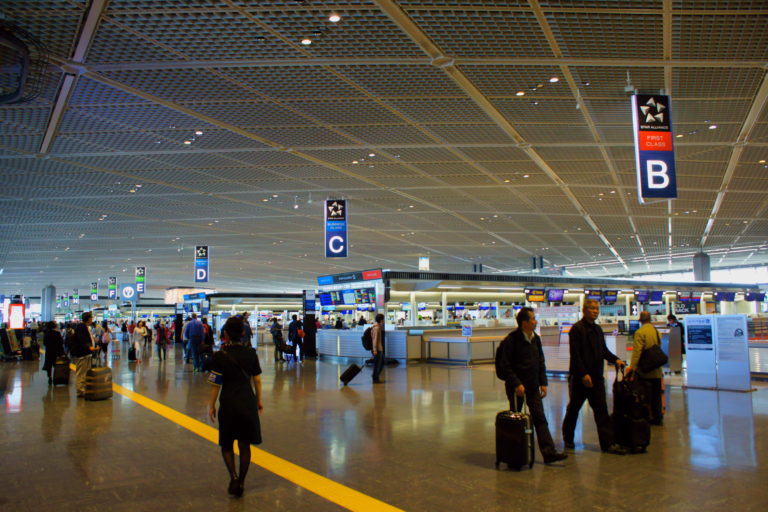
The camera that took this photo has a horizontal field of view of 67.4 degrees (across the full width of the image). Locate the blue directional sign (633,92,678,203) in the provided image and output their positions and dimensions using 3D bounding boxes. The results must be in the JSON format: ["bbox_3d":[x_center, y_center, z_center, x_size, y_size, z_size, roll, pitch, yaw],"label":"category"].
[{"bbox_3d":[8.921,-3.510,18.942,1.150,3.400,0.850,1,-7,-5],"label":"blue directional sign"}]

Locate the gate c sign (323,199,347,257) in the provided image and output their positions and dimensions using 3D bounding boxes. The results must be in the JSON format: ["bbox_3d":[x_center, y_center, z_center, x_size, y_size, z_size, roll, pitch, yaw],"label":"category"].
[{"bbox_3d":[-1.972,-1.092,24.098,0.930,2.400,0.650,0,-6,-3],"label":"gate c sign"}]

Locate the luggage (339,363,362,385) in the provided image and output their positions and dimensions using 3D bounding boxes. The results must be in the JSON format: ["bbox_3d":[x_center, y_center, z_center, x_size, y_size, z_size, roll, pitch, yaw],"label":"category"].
[{"bbox_3d":[-0.792,2.830,13.733,0.520,0.230,0.340,-45,0,-3],"label":"luggage"}]

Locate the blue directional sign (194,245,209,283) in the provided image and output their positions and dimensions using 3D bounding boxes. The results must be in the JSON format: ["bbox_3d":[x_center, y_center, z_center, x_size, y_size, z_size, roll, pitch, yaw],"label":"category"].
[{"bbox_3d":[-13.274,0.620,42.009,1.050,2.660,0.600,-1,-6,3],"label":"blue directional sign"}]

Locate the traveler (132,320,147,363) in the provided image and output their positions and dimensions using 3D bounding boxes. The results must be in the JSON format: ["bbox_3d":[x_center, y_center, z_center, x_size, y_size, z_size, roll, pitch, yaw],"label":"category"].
[{"bbox_3d":[-9.622,3.352,22.665,0.500,1.600,0.380,2,-7,-17],"label":"traveler"}]

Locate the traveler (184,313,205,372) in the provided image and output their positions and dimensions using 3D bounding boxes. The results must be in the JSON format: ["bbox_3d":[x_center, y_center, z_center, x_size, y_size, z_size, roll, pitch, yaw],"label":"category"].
[{"bbox_3d":[-6.034,2.744,18.399,0.560,1.800,0.400,0,-6,-9],"label":"traveler"}]

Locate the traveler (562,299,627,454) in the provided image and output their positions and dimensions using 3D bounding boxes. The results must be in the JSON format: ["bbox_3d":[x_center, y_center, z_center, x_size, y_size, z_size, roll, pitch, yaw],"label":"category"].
[{"bbox_3d":[2.469,1.401,6.867,0.550,1.770,0.480,-5,-7,35],"label":"traveler"}]

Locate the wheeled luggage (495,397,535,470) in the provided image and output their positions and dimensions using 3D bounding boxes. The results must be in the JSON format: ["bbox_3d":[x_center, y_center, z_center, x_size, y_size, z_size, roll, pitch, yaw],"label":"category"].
[{"bbox_3d":[1.370,1.858,6.108,0.360,0.730,0.230,-4,-7,27],"label":"wheeled luggage"}]

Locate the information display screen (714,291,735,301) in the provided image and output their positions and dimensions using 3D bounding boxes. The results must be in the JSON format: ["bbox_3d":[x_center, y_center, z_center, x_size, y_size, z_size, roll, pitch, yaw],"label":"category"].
[{"bbox_3d":[22.759,2.703,38.444,2.100,0.580,0.160,4,-8,-32],"label":"information display screen"}]

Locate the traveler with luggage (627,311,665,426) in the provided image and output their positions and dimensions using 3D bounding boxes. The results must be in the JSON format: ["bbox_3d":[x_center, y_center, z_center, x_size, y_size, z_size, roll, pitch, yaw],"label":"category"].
[{"bbox_3d":[3.863,1.642,8.588,0.470,1.620,0.350,1,-6,-17],"label":"traveler with luggage"}]

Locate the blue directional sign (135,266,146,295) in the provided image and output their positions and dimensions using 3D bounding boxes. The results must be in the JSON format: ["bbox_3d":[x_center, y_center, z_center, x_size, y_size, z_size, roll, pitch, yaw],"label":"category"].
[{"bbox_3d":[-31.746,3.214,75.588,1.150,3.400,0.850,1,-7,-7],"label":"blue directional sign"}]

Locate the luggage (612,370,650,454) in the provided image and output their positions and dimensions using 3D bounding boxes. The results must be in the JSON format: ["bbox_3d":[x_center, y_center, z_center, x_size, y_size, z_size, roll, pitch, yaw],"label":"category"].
[{"bbox_3d":[3.084,1.881,7.182,0.370,0.980,0.280,1,-7,-6],"label":"luggage"}]

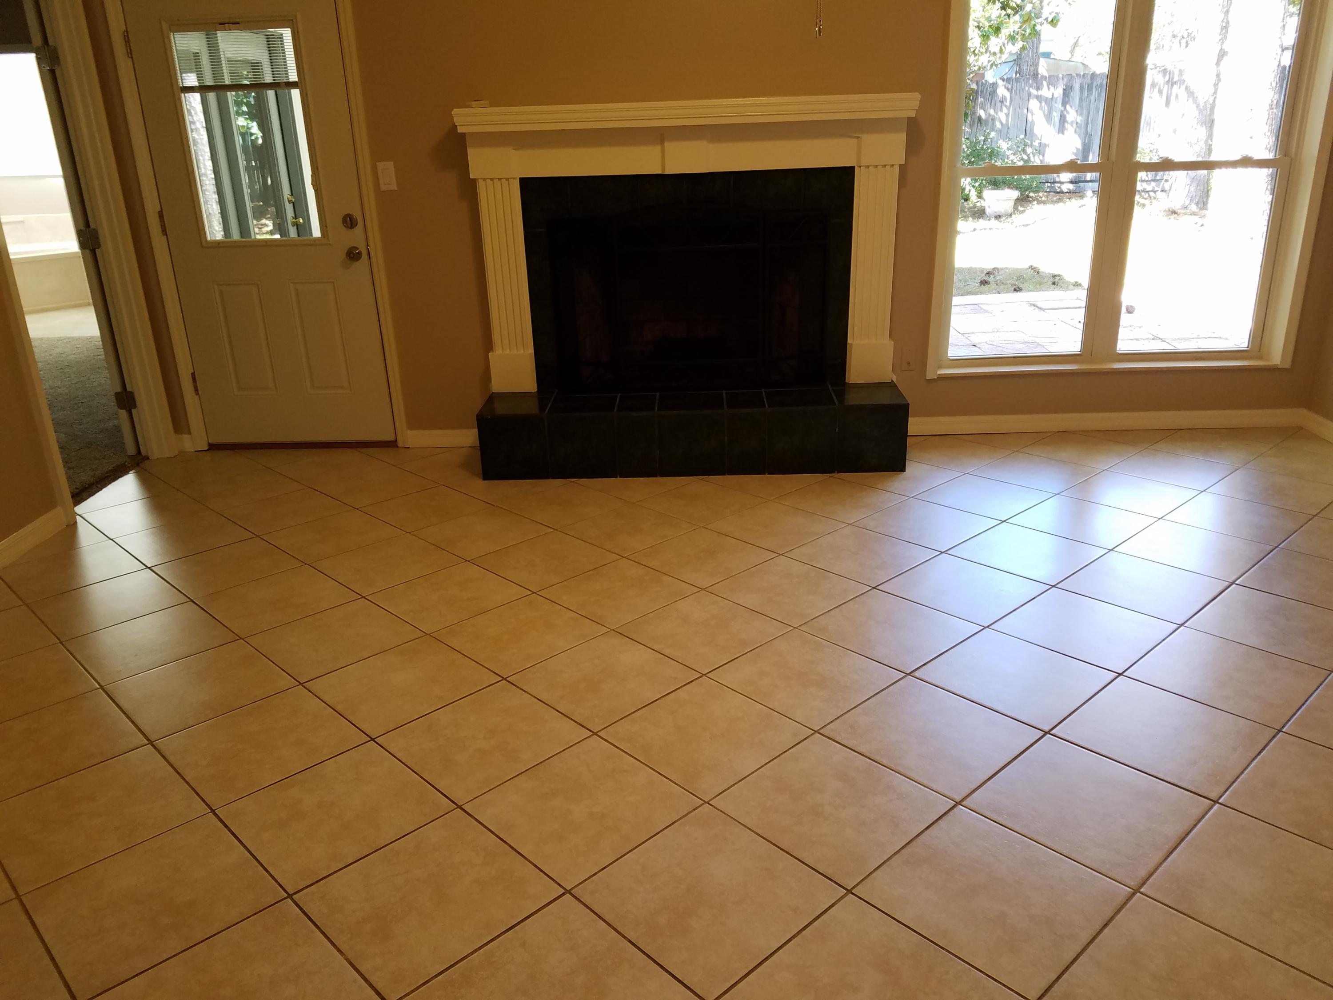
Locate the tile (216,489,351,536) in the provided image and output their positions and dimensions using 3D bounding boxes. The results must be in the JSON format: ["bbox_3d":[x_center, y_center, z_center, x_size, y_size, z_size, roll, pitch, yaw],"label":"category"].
[{"bbox_3d":[-1.568,0.043,4.119,0.397,0.010,0.397,-20,26,-40],"label":"tile"}]

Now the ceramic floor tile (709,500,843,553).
[{"bbox_3d":[0.417,0.102,3.770,0.397,0.010,0.397,-19,26,-40],"label":"ceramic floor tile"}]

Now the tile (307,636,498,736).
[{"bbox_3d":[-0.731,0.506,2.748,0.397,0.010,0.397,-19,26,-40],"label":"tile"}]

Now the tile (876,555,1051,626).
[{"bbox_3d":[0.968,0.288,3.263,0.396,0.010,0.396,-19,26,-39],"label":"tile"}]

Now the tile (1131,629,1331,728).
[{"bbox_3d":[1.513,0.471,2.706,0.396,0.010,0.396,-19,26,-39],"label":"tile"}]

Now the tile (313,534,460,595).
[{"bbox_3d":[-1.002,0.226,3.554,0.397,0.010,0.397,-20,26,-40],"label":"tile"}]

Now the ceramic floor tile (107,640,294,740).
[{"bbox_3d":[-1.312,0.527,2.821,0.396,0.010,0.396,-19,26,-39],"label":"ceramic floor tile"}]

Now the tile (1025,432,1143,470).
[{"bbox_3d":[1.897,-0.217,4.571,0.396,0.010,0.396,-19,26,-39],"label":"tile"}]

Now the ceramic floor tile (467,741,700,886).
[{"bbox_3d":[-0.190,0.696,2.271,0.397,0.010,0.397,-19,26,-40],"label":"ceramic floor tile"}]

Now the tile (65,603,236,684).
[{"bbox_3d":[-1.626,0.449,3.163,0.396,0.010,0.396,-19,26,-40],"label":"tile"}]

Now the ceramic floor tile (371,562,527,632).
[{"bbox_3d":[-0.764,0.334,3.453,0.403,0.010,0.403,-20,26,-40],"label":"ceramic floor tile"}]

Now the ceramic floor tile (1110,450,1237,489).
[{"bbox_3d":[2.173,-0.127,4.295,0.396,0.010,0.396,-19,26,-39],"label":"ceramic floor tile"}]

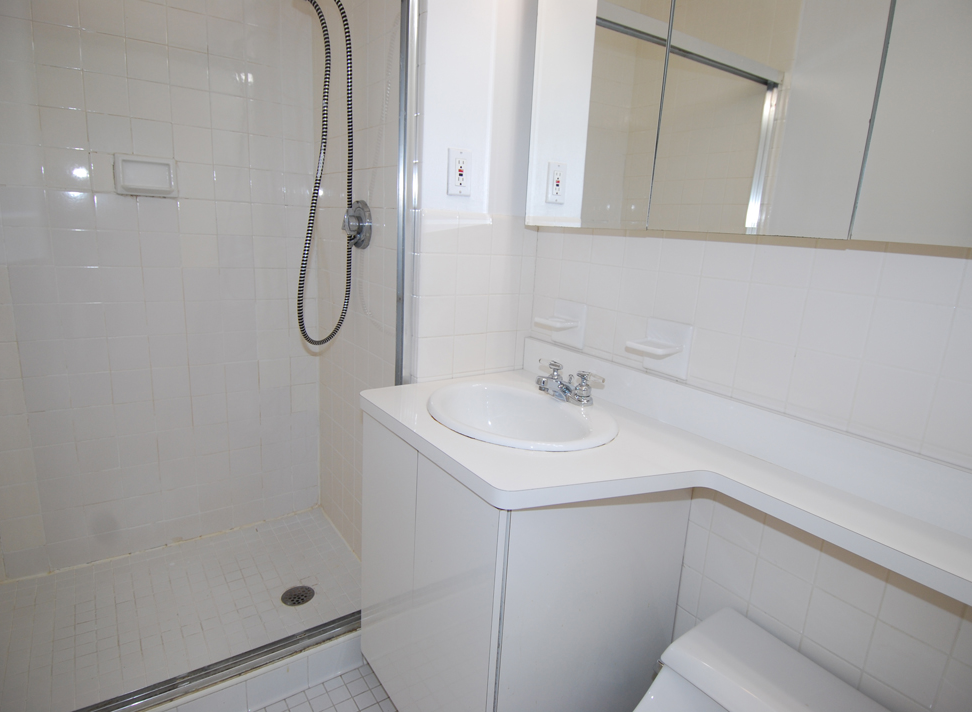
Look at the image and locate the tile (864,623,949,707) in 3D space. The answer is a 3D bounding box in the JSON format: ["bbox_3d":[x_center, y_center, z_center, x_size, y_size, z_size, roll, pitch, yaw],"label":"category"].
[{"bbox_3d":[0.705,0.519,0.893,0.009,0.108,0.108,-5,15,-34],"label":"tile"}]

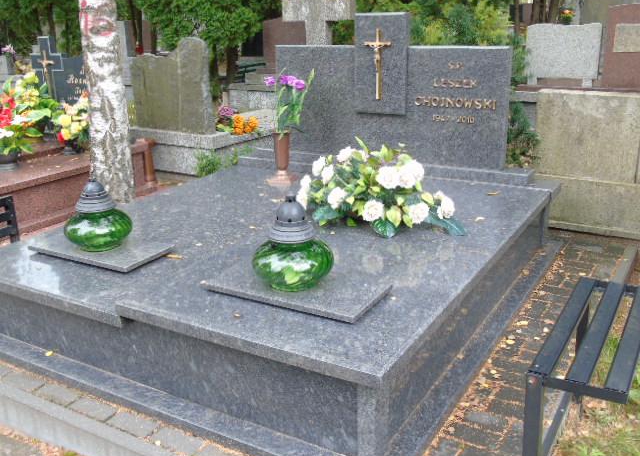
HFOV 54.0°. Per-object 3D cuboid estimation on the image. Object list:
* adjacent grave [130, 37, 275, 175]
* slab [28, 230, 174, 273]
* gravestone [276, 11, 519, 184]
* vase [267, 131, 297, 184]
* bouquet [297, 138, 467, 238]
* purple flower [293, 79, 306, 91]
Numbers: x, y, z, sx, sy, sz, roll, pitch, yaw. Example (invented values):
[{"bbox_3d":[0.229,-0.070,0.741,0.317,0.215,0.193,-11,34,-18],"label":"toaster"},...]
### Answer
[{"bbox_3d":[-0.997,-1.399,6.685,1.220,1.260,2.050,9,21,29],"label":"adjacent grave"},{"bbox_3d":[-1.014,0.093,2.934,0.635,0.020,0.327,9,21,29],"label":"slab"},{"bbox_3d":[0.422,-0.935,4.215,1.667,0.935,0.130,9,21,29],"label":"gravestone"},{"bbox_3d":[-0.256,-0.482,4.184,0.155,0.340,0.155,2,18,11],"label":"vase"},{"bbox_3d":[0.340,-0.217,3.184,0.780,0.330,0.520,5,19,20],"label":"bouquet"},{"bbox_3d":[-0.131,-0.920,4.030,0.085,0.075,0.085,-1,18,1],"label":"purple flower"}]

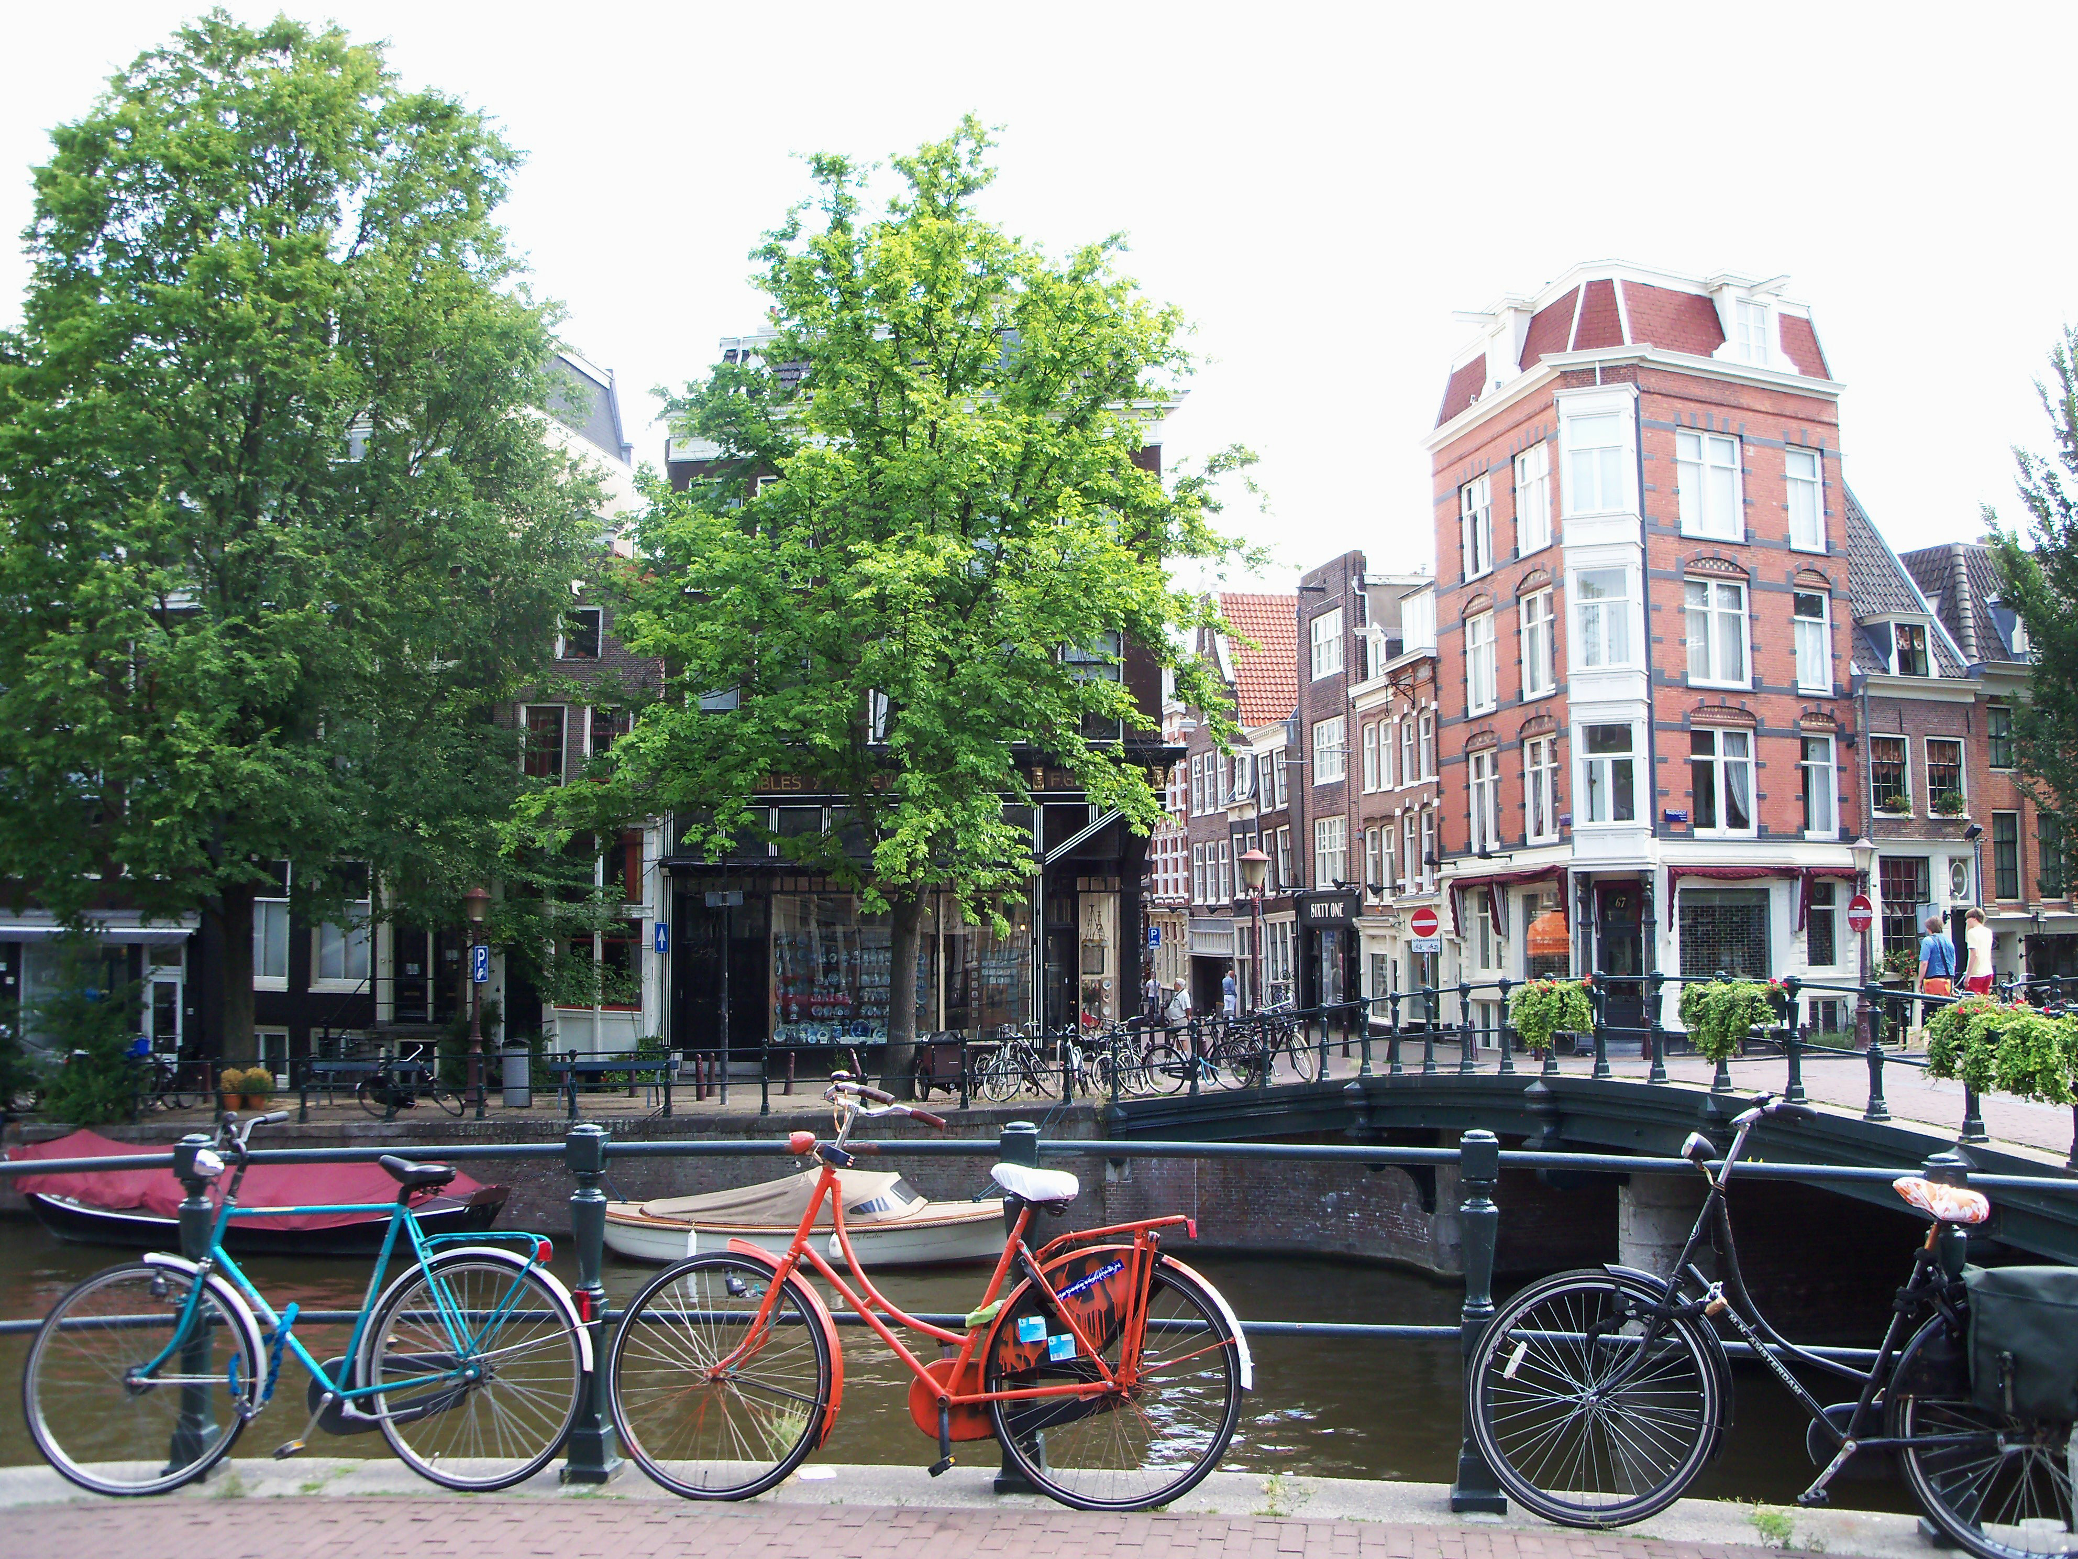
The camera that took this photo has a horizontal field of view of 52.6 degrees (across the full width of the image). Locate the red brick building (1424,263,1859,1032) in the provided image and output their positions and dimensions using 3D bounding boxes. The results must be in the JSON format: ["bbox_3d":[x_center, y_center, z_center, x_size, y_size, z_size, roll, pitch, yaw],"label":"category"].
[{"bbox_3d":[13.157,-2.420,46.915,7.700,16.600,7.900,1,-5,-22],"label":"red brick building"}]

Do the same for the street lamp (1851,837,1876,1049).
[{"bbox_3d":[14.208,2.870,36.355,0.500,3.700,0.500,0,-5,0],"label":"street lamp"}]

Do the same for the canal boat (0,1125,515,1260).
[{"bbox_3d":[-12.383,6.452,32.913,8.800,1.700,2.350,-3,-5,19],"label":"canal boat"}]

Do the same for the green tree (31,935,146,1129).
[{"bbox_3d":[-15.937,4.131,35.334,1.800,3.200,1.900,0,-5,0],"label":"green tree"}]

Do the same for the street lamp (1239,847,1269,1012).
[{"bbox_3d":[3.441,2.916,33.654,0.500,3.680,0.500,0,-5,0],"label":"street lamp"}]

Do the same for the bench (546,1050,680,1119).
[{"bbox_3d":[-6.990,5.006,34.610,2.150,0.800,0.650,-1,-5,8],"label":"bench"}]

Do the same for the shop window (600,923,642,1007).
[{"bbox_3d":[-8.541,3.857,42.842,0.870,1.750,0.200,-2,-5,6],"label":"shop window"}]

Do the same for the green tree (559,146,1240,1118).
[{"bbox_3d":[-2.271,-2.860,34.080,10.500,16.000,11.300,0,-5,0],"label":"green tree"}]

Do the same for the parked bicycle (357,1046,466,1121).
[{"bbox_3d":[-9.967,4.796,33.407,1.760,1.150,0.600,-1,-5,12],"label":"parked bicycle"}]

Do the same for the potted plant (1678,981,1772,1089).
[{"bbox_3d":[6.192,2.227,18.900,0.560,0.880,0.950,0,-5,-10],"label":"potted plant"}]

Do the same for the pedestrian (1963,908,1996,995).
[{"bbox_3d":[10.815,2.383,24.125,0.480,1.800,0.380,0,-5,-10],"label":"pedestrian"}]

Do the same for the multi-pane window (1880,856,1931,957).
[{"bbox_3d":[18.943,2.820,45.911,1.649,2.280,0.200,2,-5,-31],"label":"multi-pane window"}]

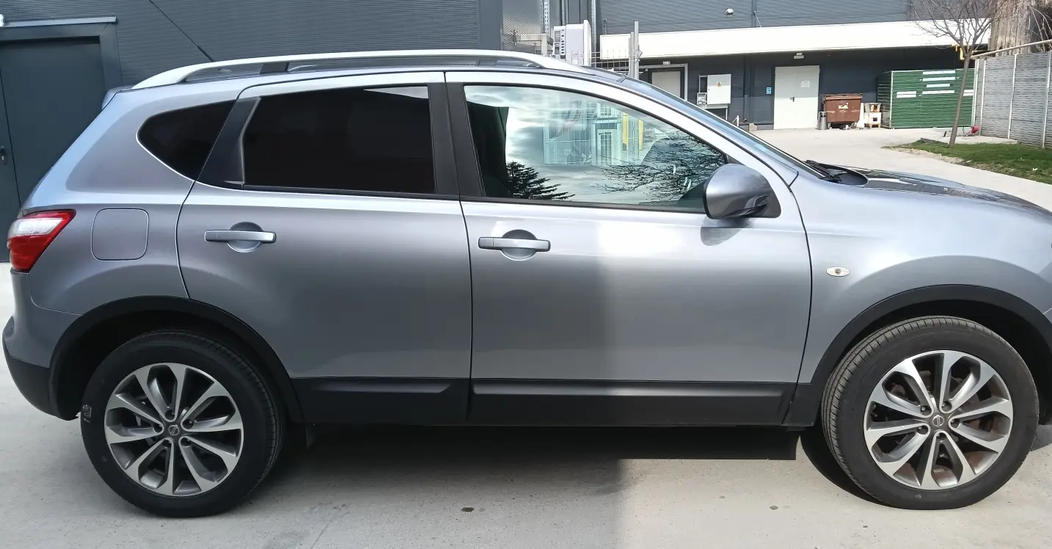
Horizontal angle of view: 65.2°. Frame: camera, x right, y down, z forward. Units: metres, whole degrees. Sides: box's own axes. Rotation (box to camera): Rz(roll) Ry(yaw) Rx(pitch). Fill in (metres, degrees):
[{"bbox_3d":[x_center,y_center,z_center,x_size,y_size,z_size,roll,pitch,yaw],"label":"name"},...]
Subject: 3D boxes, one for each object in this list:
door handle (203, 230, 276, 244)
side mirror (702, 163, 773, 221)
[{"bbox_3d":[-0.949,-0.126,2.745,0.240,0.045,0.050,-1,10,2],"label":"door handle"},{"bbox_3d":[0.670,-0.267,2.616,0.220,0.175,0.240,-1,10,2],"label":"side mirror"}]

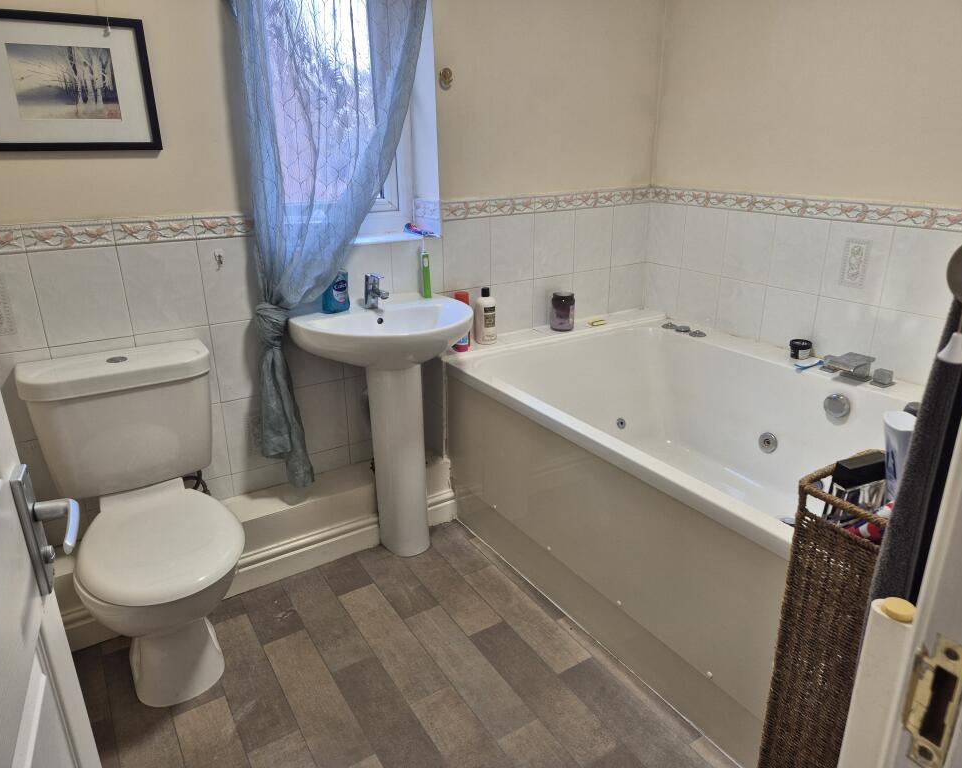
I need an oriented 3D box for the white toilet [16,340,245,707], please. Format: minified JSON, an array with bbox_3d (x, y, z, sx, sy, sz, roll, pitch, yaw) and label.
[{"bbox_3d":[-0.808,0.367,1.712,0.438,0.776,0.702,-13,23,-31],"label":"white toilet"}]

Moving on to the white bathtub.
[{"bbox_3d":[0.778,0.340,2.034,1.085,0.600,1.710,-12,23,-30],"label":"white bathtub"}]

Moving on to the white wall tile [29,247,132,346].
[{"bbox_3d":[-1.056,-0.232,1.808,0.200,0.247,0.010,-13,23,-31],"label":"white wall tile"}]

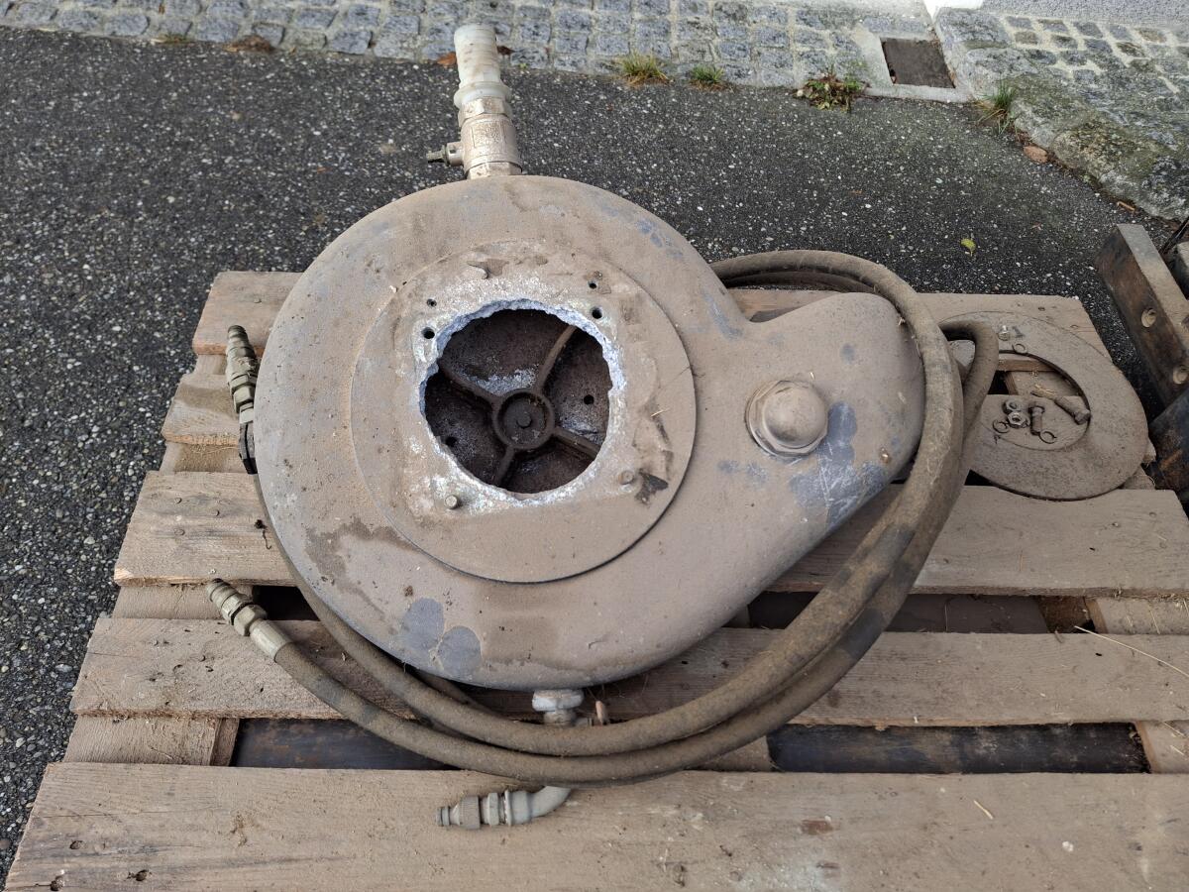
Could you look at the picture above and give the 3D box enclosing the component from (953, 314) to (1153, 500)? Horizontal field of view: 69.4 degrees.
[{"bbox_3d":[0.549,-0.061,1.096,0.298,0.012,0.298,1,55,-2],"label":"component"}]

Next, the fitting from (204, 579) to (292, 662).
[{"bbox_3d":[-0.350,0.172,0.867,0.111,0.032,0.031,35,60,20],"label":"fitting"}]

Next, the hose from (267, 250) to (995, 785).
[{"bbox_3d":[0.070,0.024,0.963,0.880,0.090,0.685,1,55,-2],"label":"hose"}]

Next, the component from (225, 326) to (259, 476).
[{"bbox_3d":[-0.407,-0.059,1.008,0.040,0.042,0.229,-14,57,-12],"label":"component"}]

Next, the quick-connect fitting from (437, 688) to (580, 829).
[{"bbox_3d":[-0.076,0.281,0.777,0.133,0.086,0.120,-3,55,-5],"label":"quick-connect fitting"}]

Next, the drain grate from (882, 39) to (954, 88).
[{"bbox_3d":[0.966,-1.143,2.584,0.182,0.025,0.250,1,55,-2],"label":"drain grate"}]

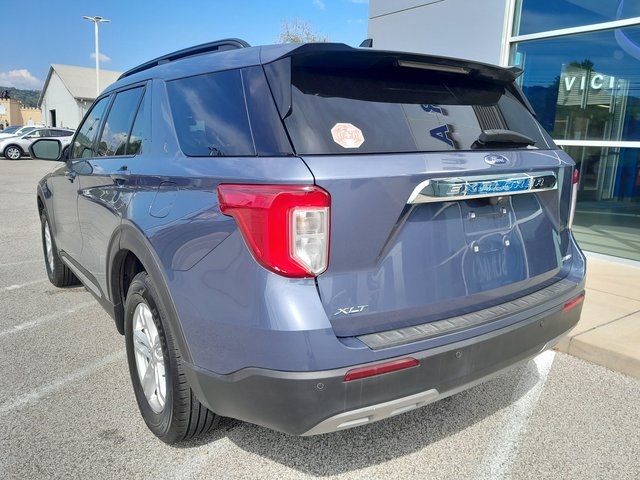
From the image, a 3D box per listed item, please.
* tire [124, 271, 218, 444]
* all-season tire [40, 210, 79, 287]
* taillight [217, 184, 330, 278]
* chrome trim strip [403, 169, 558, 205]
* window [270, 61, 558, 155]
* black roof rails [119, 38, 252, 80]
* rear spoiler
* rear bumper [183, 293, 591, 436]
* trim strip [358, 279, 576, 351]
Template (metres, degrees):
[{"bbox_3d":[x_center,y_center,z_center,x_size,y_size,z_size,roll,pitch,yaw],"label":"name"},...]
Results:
[{"bbox_3d":[-0.670,0.505,2.261,0.255,0.775,0.775,-8,13,-34],"label":"tire"},{"bbox_3d":[-2.407,0.048,4.695,0.255,0.775,0.775,-8,13,-34],"label":"all-season tire"},{"bbox_3d":[-0.121,-0.035,1.440,0.295,0.250,0.200,-8,13,-34],"label":"taillight"},{"bbox_3d":[0.611,-0.192,1.764,0.840,0.090,0.065,-8,13,-34],"label":"chrome trim strip"},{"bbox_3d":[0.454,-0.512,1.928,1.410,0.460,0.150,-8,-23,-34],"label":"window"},{"bbox_3d":[-0.829,-0.932,2.686,0.060,0.100,2.000,-8,14,-34],"label":"black roof rails"},{"bbox_3d":[0.356,-0.615,2.050,1.370,0.270,0.360,-8,13,-34],"label":"rear spoiler"},{"bbox_3d":[0.495,0.431,2.060,1.940,0.340,0.620,-8,13,-34],"label":"rear bumper"},{"bbox_3d":[0.637,0.250,1.817,1.190,0.055,0.150,-8,13,-34],"label":"trim strip"}]

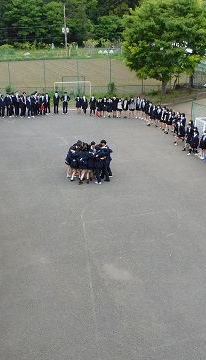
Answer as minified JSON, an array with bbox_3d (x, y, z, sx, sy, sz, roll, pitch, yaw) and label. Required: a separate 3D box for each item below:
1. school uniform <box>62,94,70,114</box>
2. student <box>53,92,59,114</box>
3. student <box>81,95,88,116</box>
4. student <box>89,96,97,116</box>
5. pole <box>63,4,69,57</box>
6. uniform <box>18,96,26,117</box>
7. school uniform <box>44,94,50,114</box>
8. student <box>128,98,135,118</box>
[{"bbox_3d":[-2.940,-5.927,30.120,0.600,1.724,0.360,-3,22,-7],"label":"school uniform"},{"bbox_3d":[-3.695,-6.077,30.638,0.490,1.710,0.320,-3,23,-7],"label":"student"},{"bbox_3d":[-1.422,-5.740,29.888,0.470,1.552,0.320,-1,22,-3],"label":"student"},{"bbox_3d":[-0.775,-5.753,29.972,0.500,1.600,0.340,-1,23,-2],"label":"student"},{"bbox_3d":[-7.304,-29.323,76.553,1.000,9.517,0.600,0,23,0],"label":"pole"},{"bbox_3d":[-6.151,-5.404,29.134,0.500,1.453,0.340,-6,23,-15],"label":"uniform"},{"bbox_3d":[-4.373,-5.797,30.095,0.480,1.462,0.330,-4,22,-10],"label":"school uniform"},{"bbox_3d":[2.166,-5.350,28.905,0.480,1.566,0.340,3,22,7],"label":"student"}]

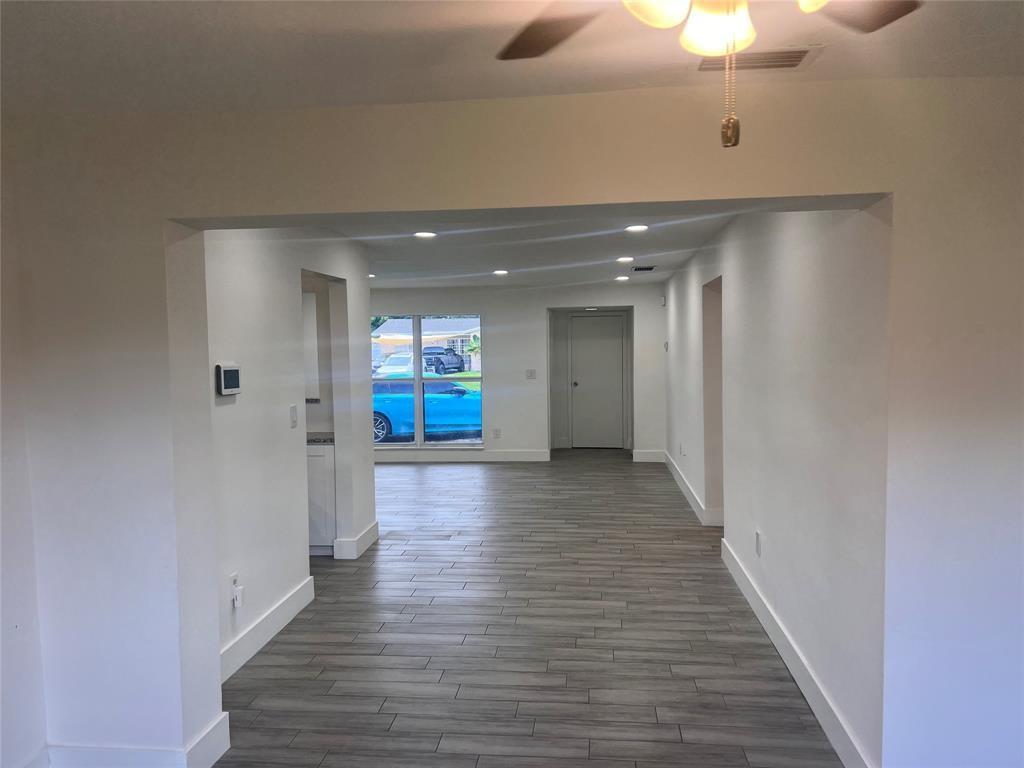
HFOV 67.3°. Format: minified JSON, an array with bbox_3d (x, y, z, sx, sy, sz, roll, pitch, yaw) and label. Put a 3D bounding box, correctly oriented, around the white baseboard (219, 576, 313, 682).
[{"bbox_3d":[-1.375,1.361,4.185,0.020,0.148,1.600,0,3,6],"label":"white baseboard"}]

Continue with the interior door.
[{"bbox_3d":[1.307,-0.029,11.707,0.776,2.007,0.045,0,3,6],"label":"interior door"}]

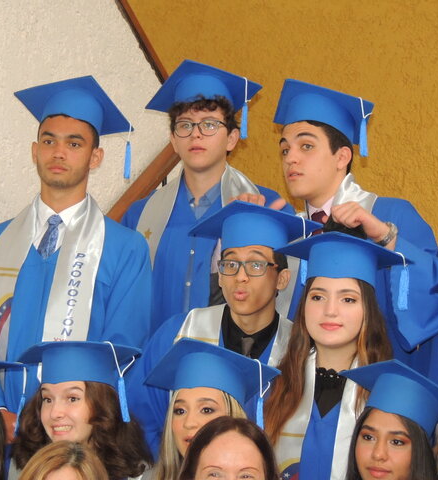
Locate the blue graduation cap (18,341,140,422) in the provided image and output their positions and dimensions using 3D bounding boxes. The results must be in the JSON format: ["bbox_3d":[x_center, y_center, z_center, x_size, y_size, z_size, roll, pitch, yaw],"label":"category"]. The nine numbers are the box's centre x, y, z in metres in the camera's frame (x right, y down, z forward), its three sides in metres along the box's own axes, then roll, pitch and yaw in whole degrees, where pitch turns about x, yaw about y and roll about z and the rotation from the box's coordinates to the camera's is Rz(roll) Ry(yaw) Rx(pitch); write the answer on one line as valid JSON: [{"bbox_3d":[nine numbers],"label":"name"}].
[{"bbox_3d":[-0.312,0.320,4.904,0.310,0.155,0.310,-3,-14,19],"label":"blue graduation cap"}]

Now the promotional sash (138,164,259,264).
[{"bbox_3d":[-0.080,0.110,6.020,0.360,0.620,0.230,1,-5,14],"label":"promotional sash"}]

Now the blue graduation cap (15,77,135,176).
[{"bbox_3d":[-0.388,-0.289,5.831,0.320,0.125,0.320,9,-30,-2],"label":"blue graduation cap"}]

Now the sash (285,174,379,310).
[{"bbox_3d":[0.268,0.140,5.820,0.340,0.620,0.250,0,-5,23],"label":"sash"}]

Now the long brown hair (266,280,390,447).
[{"bbox_3d":[0.258,0.268,5.250,0.300,0.450,0.240,1,-5,12],"label":"long brown hair"}]

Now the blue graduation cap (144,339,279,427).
[{"bbox_3d":[-0.024,0.361,4.885,0.320,0.140,0.320,-5,-35,20],"label":"blue graduation cap"}]

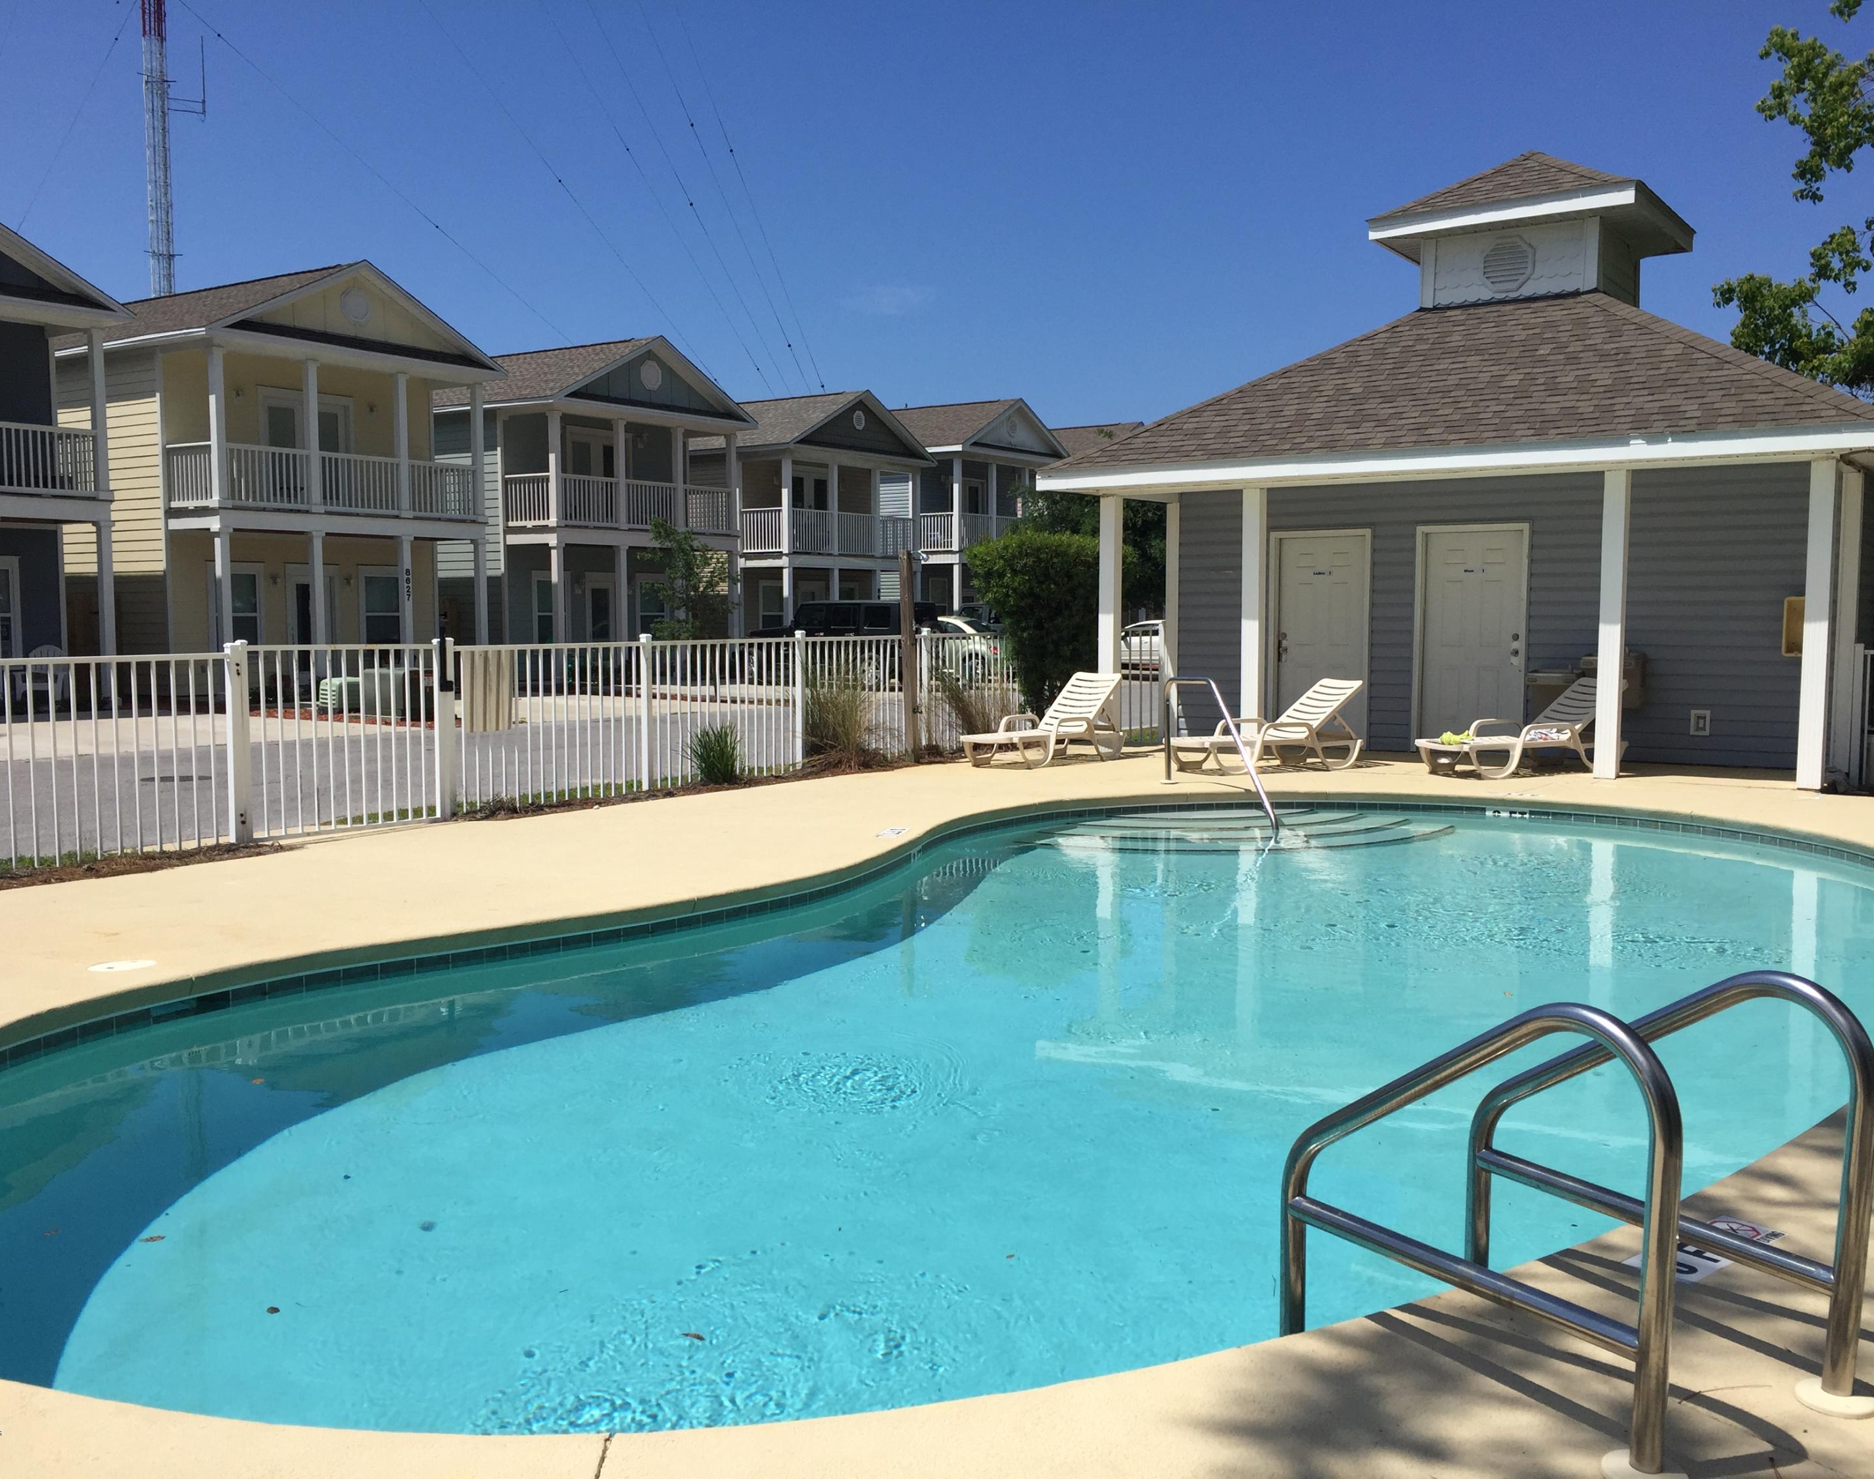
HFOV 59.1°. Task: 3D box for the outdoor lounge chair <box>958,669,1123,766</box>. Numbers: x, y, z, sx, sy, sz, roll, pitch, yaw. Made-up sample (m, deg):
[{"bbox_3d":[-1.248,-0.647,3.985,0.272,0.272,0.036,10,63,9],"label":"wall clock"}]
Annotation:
[{"bbox_3d":[1.038,-0.192,15.656,0.660,0.840,1.720,4,6,38],"label":"outdoor lounge chair"}]

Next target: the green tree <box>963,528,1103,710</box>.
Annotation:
[{"bbox_3d":[1.136,-1.024,16.818,1.700,2.250,1.600,0,5,0],"label":"green tree"}]

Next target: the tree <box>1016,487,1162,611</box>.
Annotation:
[{"bbox_3d":[4.007,-4.456,39.879,4.600,5.900,4.400,0,5,0],"label":"tree"}]

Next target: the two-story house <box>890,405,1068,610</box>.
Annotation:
[{"bbox_3d":[-1.980,-6.096,49.987,10.500,7.556,6.100,3,6,33],"label":"two-story house"}]

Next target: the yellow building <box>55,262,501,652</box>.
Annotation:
[{"bbox_3d":[-14.107,-4.664,31.334,10.500,7.476,6.100,3,6,33],"label":"yellow building"}]

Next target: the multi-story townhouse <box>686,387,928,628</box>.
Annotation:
[{"bbox_3d":[-6.053,-5.288,43.560,10.500,6.904,6.100,3,6,33],"label":"multi-story townhouse"}]

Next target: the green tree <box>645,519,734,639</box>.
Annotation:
[{"bbox_3d":[-4.405,-2.398,29.785,1.700,3.250,1.650,0,5,0],"label":"green tree"}]

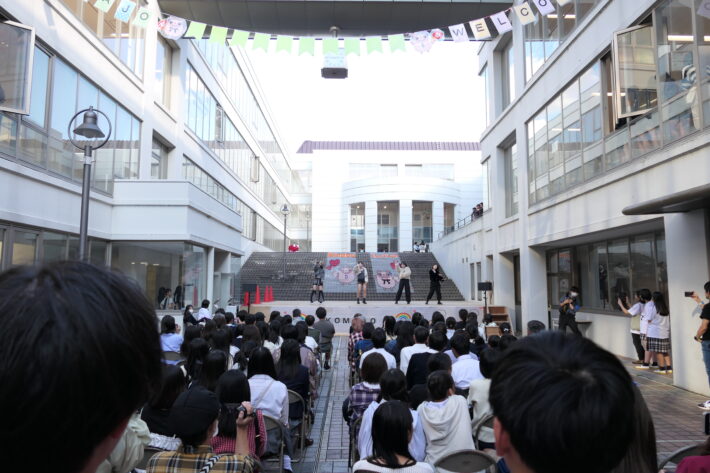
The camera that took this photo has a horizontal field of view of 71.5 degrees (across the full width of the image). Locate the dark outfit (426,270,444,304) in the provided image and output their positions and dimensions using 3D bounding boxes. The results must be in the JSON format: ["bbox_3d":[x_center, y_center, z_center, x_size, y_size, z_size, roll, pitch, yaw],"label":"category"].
[{"bbox_3d":[3.135,1.955,19.143,0.680,1.380,0.450,2,-6,-21],"label":"dark outfit"}]

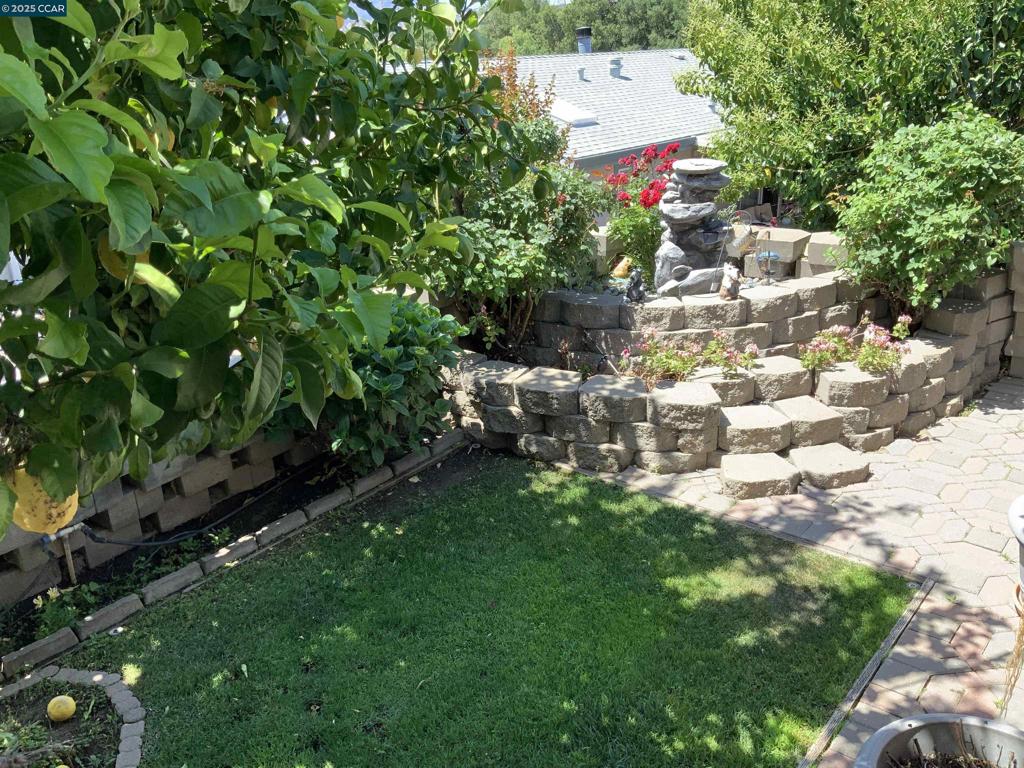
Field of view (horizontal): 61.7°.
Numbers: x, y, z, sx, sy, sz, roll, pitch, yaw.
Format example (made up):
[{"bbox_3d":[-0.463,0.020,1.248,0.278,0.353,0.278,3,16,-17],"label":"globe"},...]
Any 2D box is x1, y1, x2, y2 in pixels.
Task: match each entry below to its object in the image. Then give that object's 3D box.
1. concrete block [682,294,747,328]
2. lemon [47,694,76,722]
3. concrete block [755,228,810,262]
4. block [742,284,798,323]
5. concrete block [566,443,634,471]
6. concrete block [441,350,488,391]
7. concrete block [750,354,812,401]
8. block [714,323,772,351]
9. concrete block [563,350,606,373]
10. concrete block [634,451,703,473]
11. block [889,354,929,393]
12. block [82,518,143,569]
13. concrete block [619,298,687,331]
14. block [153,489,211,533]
[{"bbox_3d":[1.313,-0.495,5.617,0.410,0.154,0.305,0,22,6],"label":"concrete block"},{"bbox_3d":[-1.780,1.283,3.391,0.100,0.088,0.090,-2,21,1],"label":"lemon"},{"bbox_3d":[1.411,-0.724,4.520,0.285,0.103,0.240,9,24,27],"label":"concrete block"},{"bbox_3d":[1.690,-0.548,5.825,0.406,0.150,0.290,-9,23,-18],"label":"block"},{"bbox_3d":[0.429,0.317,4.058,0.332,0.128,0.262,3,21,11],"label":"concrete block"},{"bbox_3d":[-0.347,-0.099,5.813,0.307,0.157,0.416,-17,26,-34],"label":"concrete block"},{"bbox_3d":[1.688,-0.057,5.546,0.406,0.150,0.290,-5,22,-8],"label":"concrete block"},{"bbox_3d":[1.491,-0.350,5.749,0.406,0.150,0.290,-7,22,-13],"label":"block"},{"bbox_3d":[0.558,-0.193,5.973,0.416,0.157,0.307,7,23,21],"label":"concrete block"},{"bbox_3d":[0.945,0.434,5.170,0.410,0.146,0.305,0,23,7],"label":"concrete block"},{"bbox_3d":[2.421,-0.052,5.468,0.406,0.150,0.290,-14,24,-27],"label":"block"},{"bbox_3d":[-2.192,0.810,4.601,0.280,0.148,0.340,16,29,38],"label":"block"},{"bbox_3d":[0.957,-0.492,5.840,0.416,0.157,0.307,0,22,5],"label":"concrete block"},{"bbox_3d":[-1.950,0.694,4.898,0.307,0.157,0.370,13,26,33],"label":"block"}]

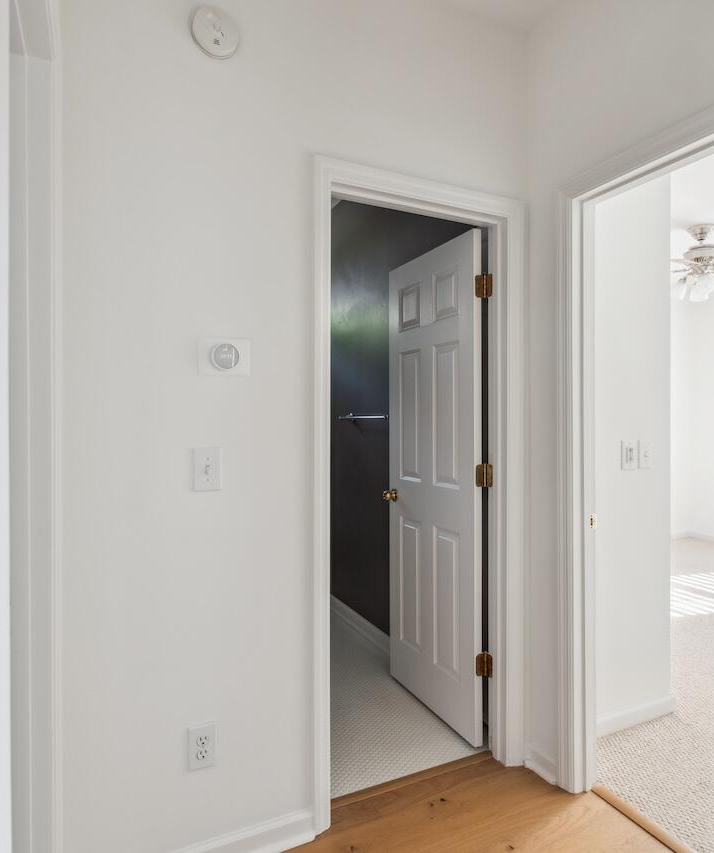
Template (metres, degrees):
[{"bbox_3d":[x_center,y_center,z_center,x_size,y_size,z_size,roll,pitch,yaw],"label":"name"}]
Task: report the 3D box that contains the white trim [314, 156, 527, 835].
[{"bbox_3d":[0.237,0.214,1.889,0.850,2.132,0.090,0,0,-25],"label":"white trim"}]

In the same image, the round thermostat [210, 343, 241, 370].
[{"bbox_3d":[-0.384,-0.204,1.556,0.082,0.082,0.030,0,0,-25],"label":"round thermostat"}]

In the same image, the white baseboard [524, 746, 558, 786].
[{"bbox_3d":[0.672,1.242,1.962,0.022,0.080,0.155,0,0,-27],"label":"white baseboard"}]

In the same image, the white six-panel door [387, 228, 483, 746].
[{"bbox_3d":[0.329,0.236,2.403,0.040,2.032,0.672,0,0,-26],"label":"white six-panel door"}]

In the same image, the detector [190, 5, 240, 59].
[{"bbox_3d":[-0.410,-1.138,1.538,0.134,0.134,0.038,0,0,-25],"label":"detector"}]

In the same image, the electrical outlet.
[{"bbox_3d":[-0.446,0.923,1.538,0.078,0.124,0.010,0,0,-25],"label":"electrical outlet"}]

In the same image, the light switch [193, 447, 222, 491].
[{"bbox_3d":[-0.432,0.123,1.542,0.078,0.124,0.014,0,0,-25],"label":"light switch"}]

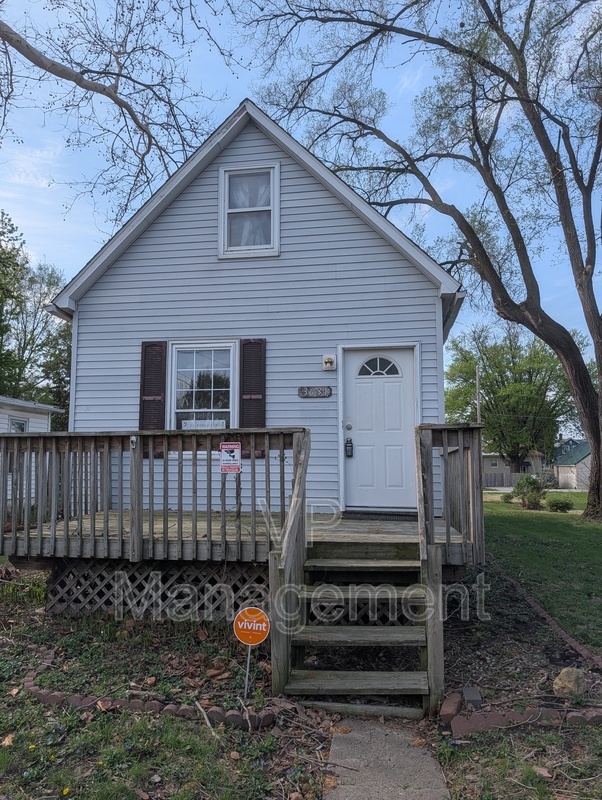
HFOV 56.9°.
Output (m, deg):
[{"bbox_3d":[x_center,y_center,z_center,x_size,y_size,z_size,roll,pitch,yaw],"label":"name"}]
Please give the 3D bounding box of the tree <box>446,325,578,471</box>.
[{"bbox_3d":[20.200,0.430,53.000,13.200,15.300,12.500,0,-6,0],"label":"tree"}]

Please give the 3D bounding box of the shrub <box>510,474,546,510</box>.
[{"bbox_3d":[8.600,3.460,21.000,1.340,1.280,1.250,0,-6,0],"label":"shrub"}]

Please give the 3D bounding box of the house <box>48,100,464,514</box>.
[{"bbox_3d":[-0.179,-0.515,11.017,5.670,6.290,7.800,-1,-6,9],"label":"house"}]

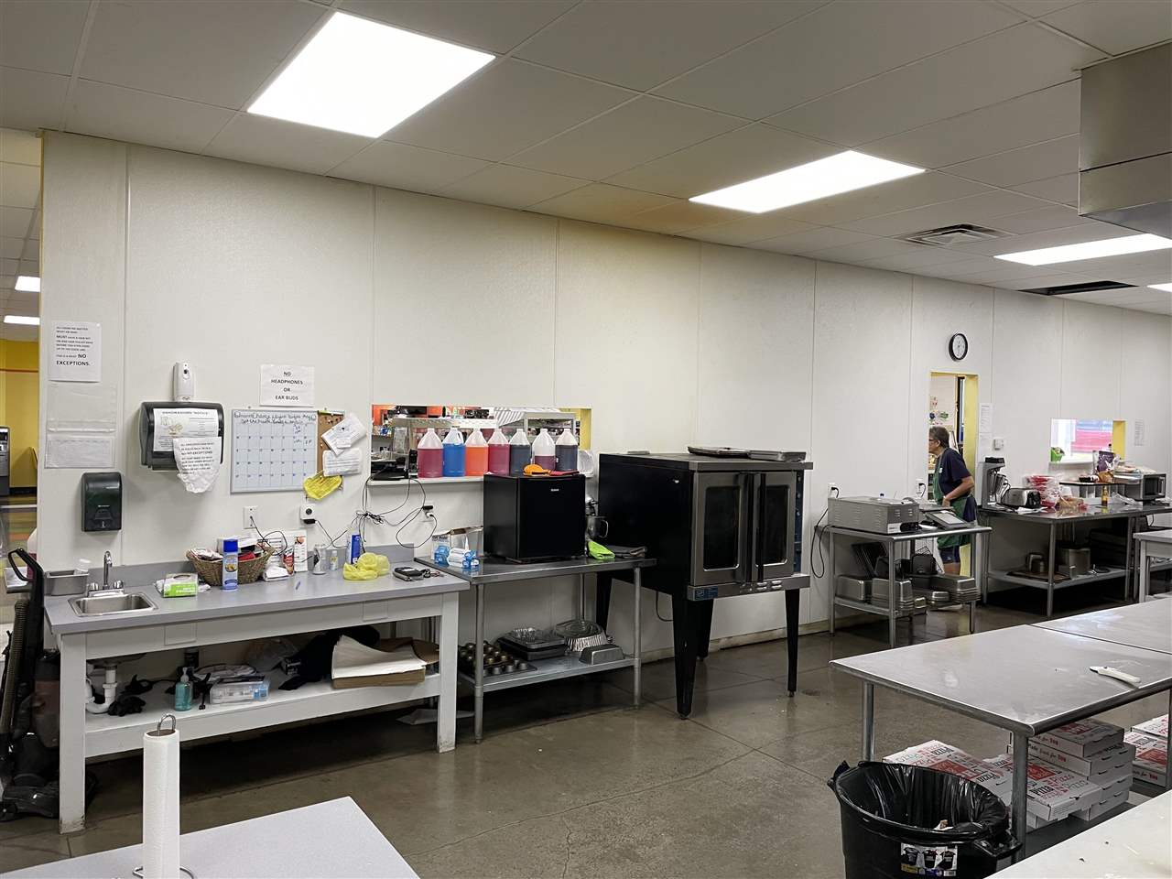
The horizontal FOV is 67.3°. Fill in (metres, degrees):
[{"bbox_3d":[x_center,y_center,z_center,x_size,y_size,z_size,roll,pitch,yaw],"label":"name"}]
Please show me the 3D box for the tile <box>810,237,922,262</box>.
[{"bbox_3d":[2.116,-1.421,6.618,0.610,0.020,0.814,0,2,-34],"label":"tile"}]

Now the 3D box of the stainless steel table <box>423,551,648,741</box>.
[{"bbox_3d":[-0.297,1.124,5.143,1.210,0.870,0.750,0,2,-34],"label":"stainless steel table"}]

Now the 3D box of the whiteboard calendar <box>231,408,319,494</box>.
[{"bbox_3d":[-1.642,0.065,4.668,0.444,0.440,0.020,0,2,-34],"label":"whiteboard calendar"}]

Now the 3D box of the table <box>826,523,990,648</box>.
[{"bbox_3d":[2.563,1.128,6.983,1.230,0.865,0.620,0,2,-34],"label":"table"}]

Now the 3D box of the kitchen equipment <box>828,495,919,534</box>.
[{"bbox_3d":[2.225,0.589,6.801,0.395,0.218,0.550,0,2,-34],"label":"kitchen equipment"}]

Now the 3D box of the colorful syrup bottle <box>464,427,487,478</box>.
[{"bbox_3d":[-0.673,0.081,5.425,0.150,0.295,0.150,1,2,0],"label":"colorful syrup bottle"}]

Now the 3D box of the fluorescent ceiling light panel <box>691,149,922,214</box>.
[{"bbox_3d":[1.146,-1.386,4.784,0.605,0.060,1.210,0,1,-34],"label":"fluorescent ceiling light panel"}]

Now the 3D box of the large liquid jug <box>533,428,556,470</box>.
[{"bbox_3d":[-0.267,0.086,5.625,0.150,0.296,0.150,1,2,0],"label":"large liquid jug"}]

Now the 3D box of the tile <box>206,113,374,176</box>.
[{"bbox_3d":[-1.438,-1.415,4.252,0.600,0.020,0.810,0,2,-34],"label":"tile"}]

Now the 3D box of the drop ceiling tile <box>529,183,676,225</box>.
[{"bbox_3d":[0.083,-1.407,5.268,0.610,0.030,0.775,0,1,-34],"label":"drop ceiling tile"}]

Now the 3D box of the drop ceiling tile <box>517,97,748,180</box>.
[{"bbox_3d":[0.136,-1.383,4.101,0.610,0.030,1.215,0,1,-34],"label":"drop ceiling tile"}]

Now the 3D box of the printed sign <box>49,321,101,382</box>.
[{"bbox_3d":[-2.404,-0.410,4.149,0.212,0.278,0.006,0,2,-34],"label":"printed sign"}]

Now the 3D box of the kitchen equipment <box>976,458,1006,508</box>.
[{"bbox_3d":[3.731,0.395,8.070,0.190,0.475,0.280,0,2,-34],"label":"kitchen equipment"}]

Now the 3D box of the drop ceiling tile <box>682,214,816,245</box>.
[{"bbox_3d":[1.102,-1.414,5.936,0.600,0.020,0.810,0,2,-34],"label":"drop ceiling tile"}]

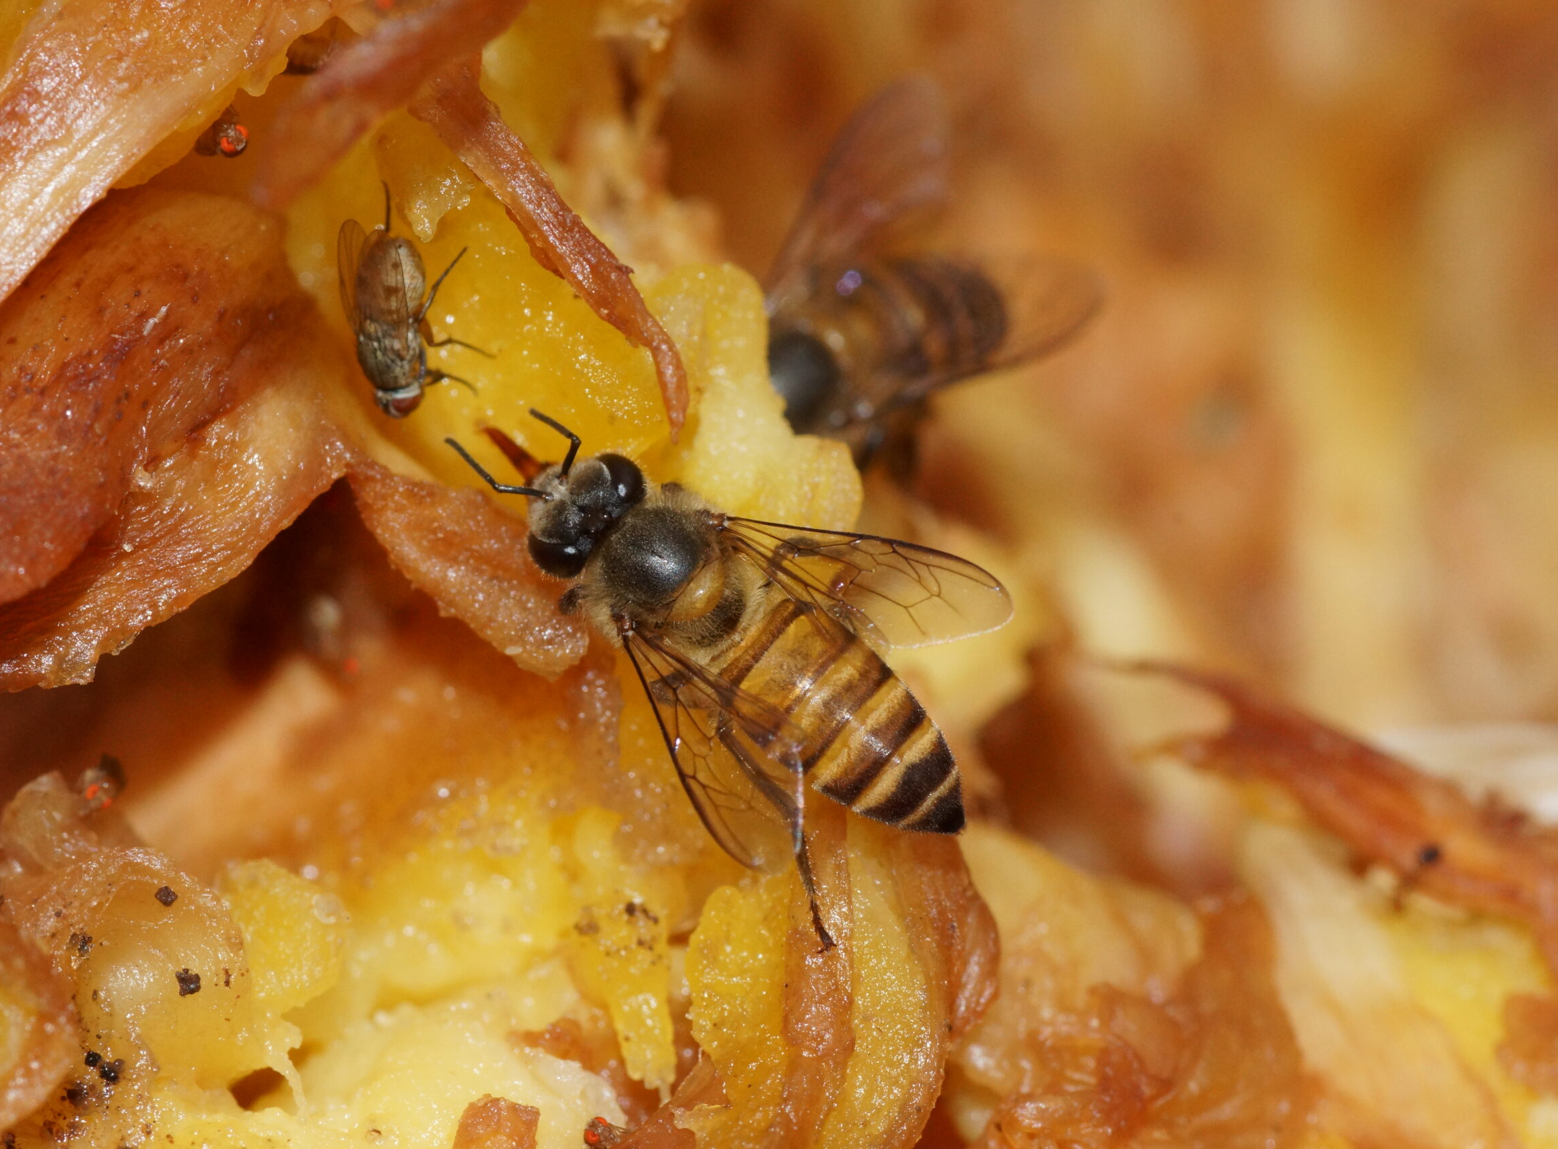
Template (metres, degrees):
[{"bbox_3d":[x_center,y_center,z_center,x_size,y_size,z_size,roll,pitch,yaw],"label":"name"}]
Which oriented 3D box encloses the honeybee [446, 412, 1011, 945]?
[{"bbox_3d":[-0.001,0.001,0.158,0.016,0.005,0.010,38,82,1],"label":"honeybee"}]

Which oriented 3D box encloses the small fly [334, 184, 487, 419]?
[{"bbox_3d":[-0.009,-0.007,0.159,0.003,0.006,0.002,2,13,28],"label":"small fly"}]

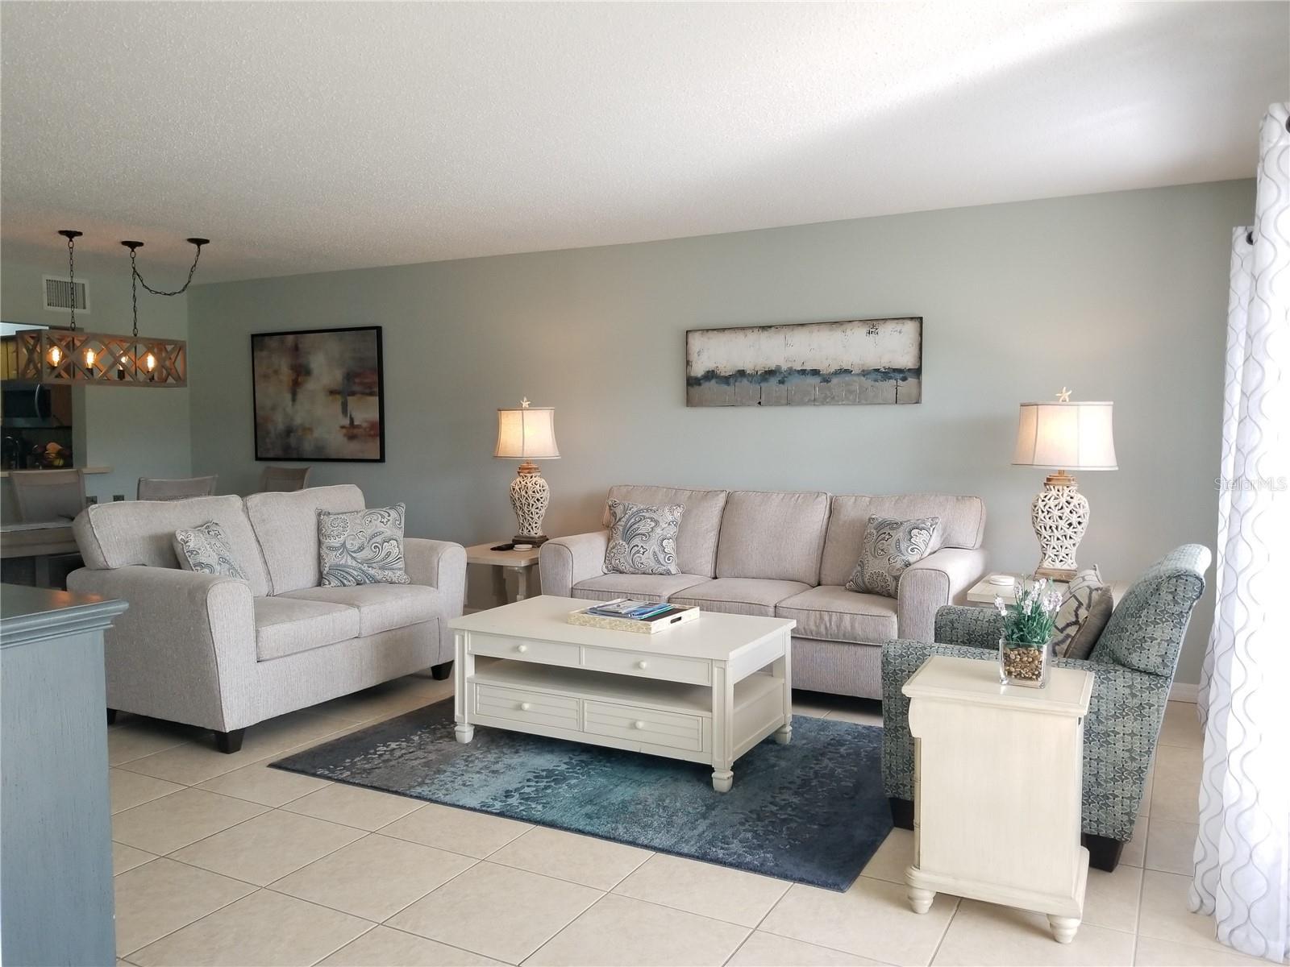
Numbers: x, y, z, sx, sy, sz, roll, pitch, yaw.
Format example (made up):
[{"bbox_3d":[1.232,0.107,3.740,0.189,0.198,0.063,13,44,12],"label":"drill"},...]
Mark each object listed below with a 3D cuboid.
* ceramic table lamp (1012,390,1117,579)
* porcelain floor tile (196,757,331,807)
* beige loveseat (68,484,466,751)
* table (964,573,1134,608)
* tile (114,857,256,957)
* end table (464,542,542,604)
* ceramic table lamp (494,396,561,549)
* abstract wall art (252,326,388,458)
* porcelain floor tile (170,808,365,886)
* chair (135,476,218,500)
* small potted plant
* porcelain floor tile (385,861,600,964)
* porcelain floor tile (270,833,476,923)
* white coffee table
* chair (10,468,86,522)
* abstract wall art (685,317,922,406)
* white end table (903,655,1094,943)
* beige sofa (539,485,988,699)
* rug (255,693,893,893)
[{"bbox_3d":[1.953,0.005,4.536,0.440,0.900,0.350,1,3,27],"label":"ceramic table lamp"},{"bbox_3d":[-1.368,1.113,3.645,0.437,0.010,0.432,1,3,28],"label":"porcelain floor tile"},{"bbox_3d":[-1.696,0.543,4.600,0.899,0.976,1.579,1,3,28],"label":"beige loveseat"},{"bbox_3d":[1.825,0.766,4.338,0.640,0.600,0.660,1,3,27],"label":"table"},{"bbox_3d":[-1.342,1.125,2.583,0.424,0.011,0.424,1,3,28],"label":"tile"},{"bbox_3d":[-0.784,0.689,5.719,0.676,0.593,0.706,1,3,28],"label":"end table"},{"bbox_3d":[-0.714,-0.066,5.886,0.397,0.900,0.397,0,2,0],"label":"ceramic table lamp"},{"bbox_3d":[-2.428,-0.643,7.152,1.270,0.957,0.035,1,3,27],"label":"abstract wall art"},{"bbox_3d":[-1.180,1.143,3.057,0.437,0.010,0.432,1,3,28],"label":"porcelain floor tile"},{"bbox_3d":[-2.709,0.498,5.265,0.600,1.060,0.480,1,3,27],"label":"chair"},{"bbox_3d":[1.014,0.392,2.582,0.184,0.278,0.163,1,3,28],"label":"small potted plant"},{"bbox_3d":[-0.399,1.163,2.642,0.437,0.010,0.432,1,3,28],"label":"porcelain floor tile"},{"bbox_3d":[-0.764,1.119,2.763,0.424,0.011,0.424,1,3,28],"label":"porcelain floor tile"},{"bbox_3d":[-0.091,0.807,3.952,1.239,0.496,0.723,1,3,28],"label":"white coffee table"},{"bbox_3d":[-3.572,0.458,6.096,0.600,1.060,0.480,1,3,27],"label":"chair"},{"bbox_3d":[0.862,-0.662,5.434,1.354,0.449,0.040,1,3,27],"label":"abstract wall art"},{"bbox_3d":[0.961,0.826,2.623,0.441,0.597,0.419,1,3,28],"label":"white end table"},{"bbox_3d":[0.583,0.533,5.040,2.144,0.972,0.907,1,3,28],"label":"beige sofa"},{"bbox_3d":[-0.073,1.062,3.869,2.241,0.012,1.599,1,3,28],"label":"rug"}]

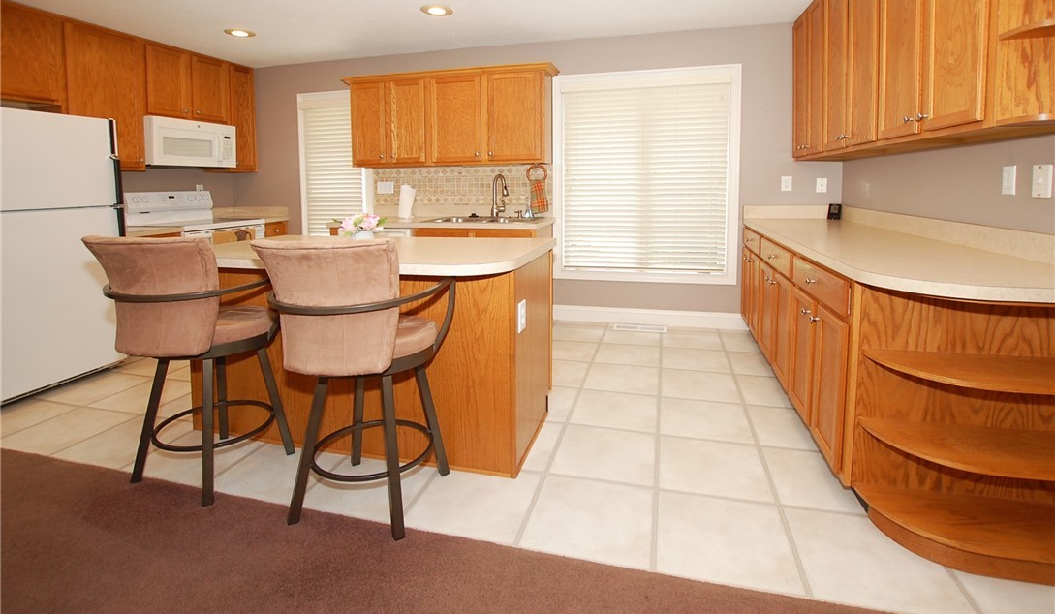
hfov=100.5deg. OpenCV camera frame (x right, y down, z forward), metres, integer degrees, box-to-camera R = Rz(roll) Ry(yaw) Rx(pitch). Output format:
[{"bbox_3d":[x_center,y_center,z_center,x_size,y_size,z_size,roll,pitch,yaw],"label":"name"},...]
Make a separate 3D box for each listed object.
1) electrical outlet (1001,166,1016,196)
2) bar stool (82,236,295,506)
[{"bbox_3d":[1.950,-0.513,1.782,0.012,0.120,0.078,3,10,15],"label":"electrical outlet"},{"bbox_3d":[-1.418,0.207,1.893,0.565,1.070,0.580,1,10,7],"label":"bar stool"}]

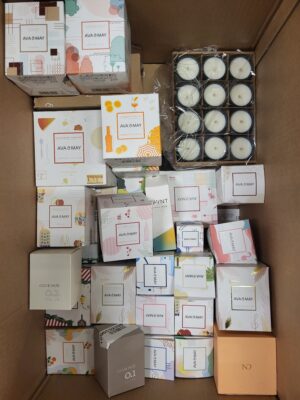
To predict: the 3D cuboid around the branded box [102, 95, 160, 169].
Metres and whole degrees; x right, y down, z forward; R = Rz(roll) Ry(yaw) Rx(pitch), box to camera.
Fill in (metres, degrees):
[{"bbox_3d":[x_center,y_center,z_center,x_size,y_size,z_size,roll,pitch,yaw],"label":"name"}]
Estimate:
[{"bbox_3d":[-0.026,-0.104,0.471,0.083,0.088,0.090,-2,89,1],"label":"branded box"}]

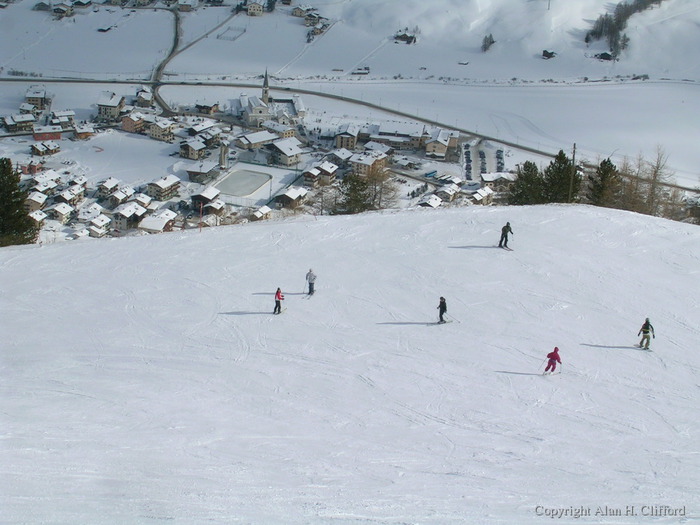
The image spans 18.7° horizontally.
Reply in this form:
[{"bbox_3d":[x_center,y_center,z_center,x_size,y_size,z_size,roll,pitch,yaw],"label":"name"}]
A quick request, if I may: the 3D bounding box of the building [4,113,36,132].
[{"bbox_3d":[-251.340,-105.670,1610.930,21.890,11.300,14.280,-7,22,-29],"label":"building"}]

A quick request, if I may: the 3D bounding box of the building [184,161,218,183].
[{"bbox_3d":[-101.910,-63.080,1477.140,14.200,7.500,22.000,9,24,14],"label":"building"}]

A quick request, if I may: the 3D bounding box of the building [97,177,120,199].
[{"bbox_3d":[-167.980,-51.660,1474.700,10.300,9.980,18.460,8,20,12],"label":"building"}]

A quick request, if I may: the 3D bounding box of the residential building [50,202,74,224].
[{"bbox_3d":[-190.600,-32.330,1391.010,15.490,10.100,12.320,12,25,21],"label":"residential building"}]

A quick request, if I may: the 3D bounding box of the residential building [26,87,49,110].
[{"bbox_3d":[-245.460,-129.640,1673.160,14.680,15.820,18.000,5,19,4],"label":"residential building"}]

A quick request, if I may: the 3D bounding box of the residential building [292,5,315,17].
[{"bbox_3d":[-42.110,-226.330,1907.180,12.000,8.300,14.000,13,21,26],"label":"residential building"}]

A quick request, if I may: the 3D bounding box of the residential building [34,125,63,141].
[{"bbox_3d":[-223.310,-95.030,1564.740,19.800,8.000,10.000,-4,20,-21],"label":"residential building"}]

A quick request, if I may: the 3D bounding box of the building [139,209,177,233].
[{"bbox_3d":[-126.210,-27.310,1387.230,16.000,9.500,21.000,10,24,16],"label":"building"}]

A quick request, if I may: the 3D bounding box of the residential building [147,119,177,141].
[{"bbox_3d":[-142.800,-101.100,1615.520,12.810,12.620,18.400,13,21,24],"label":"residential building"}]

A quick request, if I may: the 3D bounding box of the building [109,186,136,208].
[{"bbox_3d":[-157.090,-44.360,1457.000,9.990,9.290,23.110,10,20,17],"label":"building"}]

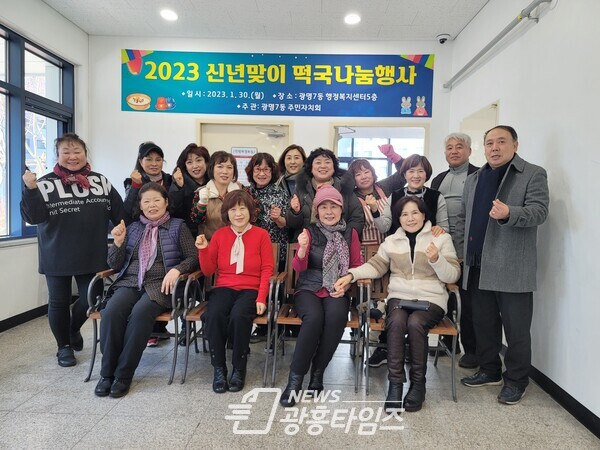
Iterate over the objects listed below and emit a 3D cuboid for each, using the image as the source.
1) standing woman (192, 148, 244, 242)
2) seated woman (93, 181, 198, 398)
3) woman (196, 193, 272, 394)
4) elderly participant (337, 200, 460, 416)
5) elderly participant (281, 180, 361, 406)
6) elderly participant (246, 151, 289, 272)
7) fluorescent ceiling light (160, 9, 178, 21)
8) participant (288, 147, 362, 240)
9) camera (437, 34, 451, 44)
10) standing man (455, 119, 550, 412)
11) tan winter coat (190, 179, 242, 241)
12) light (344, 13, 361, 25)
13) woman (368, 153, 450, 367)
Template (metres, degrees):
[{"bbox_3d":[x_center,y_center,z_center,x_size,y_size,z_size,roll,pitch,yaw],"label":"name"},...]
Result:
[{"bbox_3d":[-0.589,0.209,3.430,0.540,1.580,0.380,1,3,-7],"label":"standing woman"},{"bbox_3d":[-1.004,0.361,2.876,0.583,1.286,0.703,2,3,2],"label":"seated woman"},{"bbox_3d":[-0.427,0.393,2.934,0.510,1.274,0.610,2,3,-2],"label":"woman"},{"bbox_3d":[0.659,0.432,2.782,0.763,1.240,0.703,2,3,9],"label":"elderly participant"},{"bbox_3d":[0.179,0.388,2.800,0.502,1.300,0.703,2,3,8],"label":"elderly participant"},{"bbox_3d":[-0.258,0.210,3.462,0.482,1.567,0.361,2,3,2],"label":"elderly participant"},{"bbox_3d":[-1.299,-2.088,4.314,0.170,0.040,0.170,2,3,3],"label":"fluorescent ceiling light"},{"bbox_3d":[0.204,0.216,3.380,0.600,1.620,0.420,2,3,6],"label":"participant"},{"bbox_3d":[1.516,-1.967,4.591,0.141,0.090,0.141,2,3,19],"label":"camera"},{"bbox_3d":[1.290,0.237,2.760,0.540,1.709,0.400,4,4,35],"label":"standing man"},{"bbox_3d":[-0.648,-0.071,3.444,0.472,0.613,0.321,1,3,-1],"label":"tan winter coat"},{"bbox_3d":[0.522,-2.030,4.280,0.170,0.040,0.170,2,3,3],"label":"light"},{"bbox_3d":[0.828,0.262,3.252,0.500,1.580,0.420,2,3,11],"label":"woman"}]

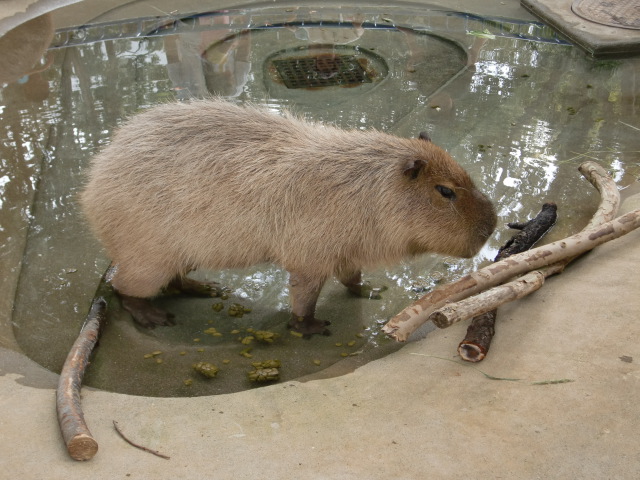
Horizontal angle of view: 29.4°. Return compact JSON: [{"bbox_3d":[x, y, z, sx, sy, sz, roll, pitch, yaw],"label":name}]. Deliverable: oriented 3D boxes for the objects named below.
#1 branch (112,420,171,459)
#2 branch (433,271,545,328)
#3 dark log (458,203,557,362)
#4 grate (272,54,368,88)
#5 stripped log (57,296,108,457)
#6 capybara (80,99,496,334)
[{"bbox_3d":[-0.396,0.435,2.660,0.195,0.011,0.030,23,35,38],"label":"branch"},{"bbox_3d":[0.434,0.146,3.094,0.360,0.055,0.052,-19,33,-32],"label":"branch"},{"bbox_3d":[0.527,0.078,3.317,0.110,0.085,0.920,10,29,19],"label":"dark log"},{"bbox_3d":[0.006,-0.701,5.142,0.350,0.030,0.350,-5,27,-10],"label":"grate"},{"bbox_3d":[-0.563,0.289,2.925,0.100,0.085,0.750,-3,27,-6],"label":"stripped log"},{"bbox_3d":[-0.080,-0.069,3.175,1.060,0.600,0.380,3,27,5],"label":"capybara"}]

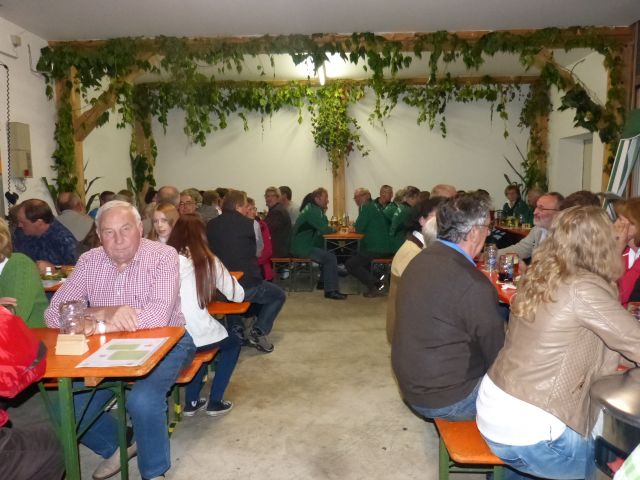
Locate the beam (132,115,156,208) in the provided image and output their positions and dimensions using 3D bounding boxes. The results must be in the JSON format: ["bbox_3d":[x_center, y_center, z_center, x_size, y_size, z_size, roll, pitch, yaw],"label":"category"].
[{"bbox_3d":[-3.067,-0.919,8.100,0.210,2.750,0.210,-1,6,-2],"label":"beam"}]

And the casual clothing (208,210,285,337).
[{"bbox_3d":[-0.568,0.271,3.620,0.520,1.080,0.660,4,7,37],"label":"casual clothing"}]

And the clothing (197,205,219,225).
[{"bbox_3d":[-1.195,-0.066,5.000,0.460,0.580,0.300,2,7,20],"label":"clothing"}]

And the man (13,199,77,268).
[{"bbox_3d":[-1.834,0.366,3.100,0.560,1.260,0.700,3,7,33],"label":"man"}]

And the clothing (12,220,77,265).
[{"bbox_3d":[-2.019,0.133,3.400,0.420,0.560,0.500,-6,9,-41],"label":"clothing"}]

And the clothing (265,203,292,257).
[{"bbox_3d":[-0.519,-0.111,5.650,0.400,0.700,0.480,0,6,3],"label":"clothing"}]

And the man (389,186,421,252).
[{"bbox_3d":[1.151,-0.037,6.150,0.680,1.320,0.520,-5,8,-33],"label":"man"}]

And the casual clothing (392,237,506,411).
[{"bbox_3d":[0.560,0.362,2.030,0.460,0.730,0.530,-5,8,-36],"label":"casual clothing"}]

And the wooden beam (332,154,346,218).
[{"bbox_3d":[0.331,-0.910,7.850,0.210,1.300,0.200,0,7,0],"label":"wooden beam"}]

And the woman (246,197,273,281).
[{"bbox_3d":[-0.635,0.196,4.550,0.480,1.220,0.600,-4,7,-27],"label":"woman"}]

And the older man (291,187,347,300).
[{"bbox_3d":[-0.006,0.045,5.750,0.760,1.320,0.520,-1,6,-3],"label":"older man"}]

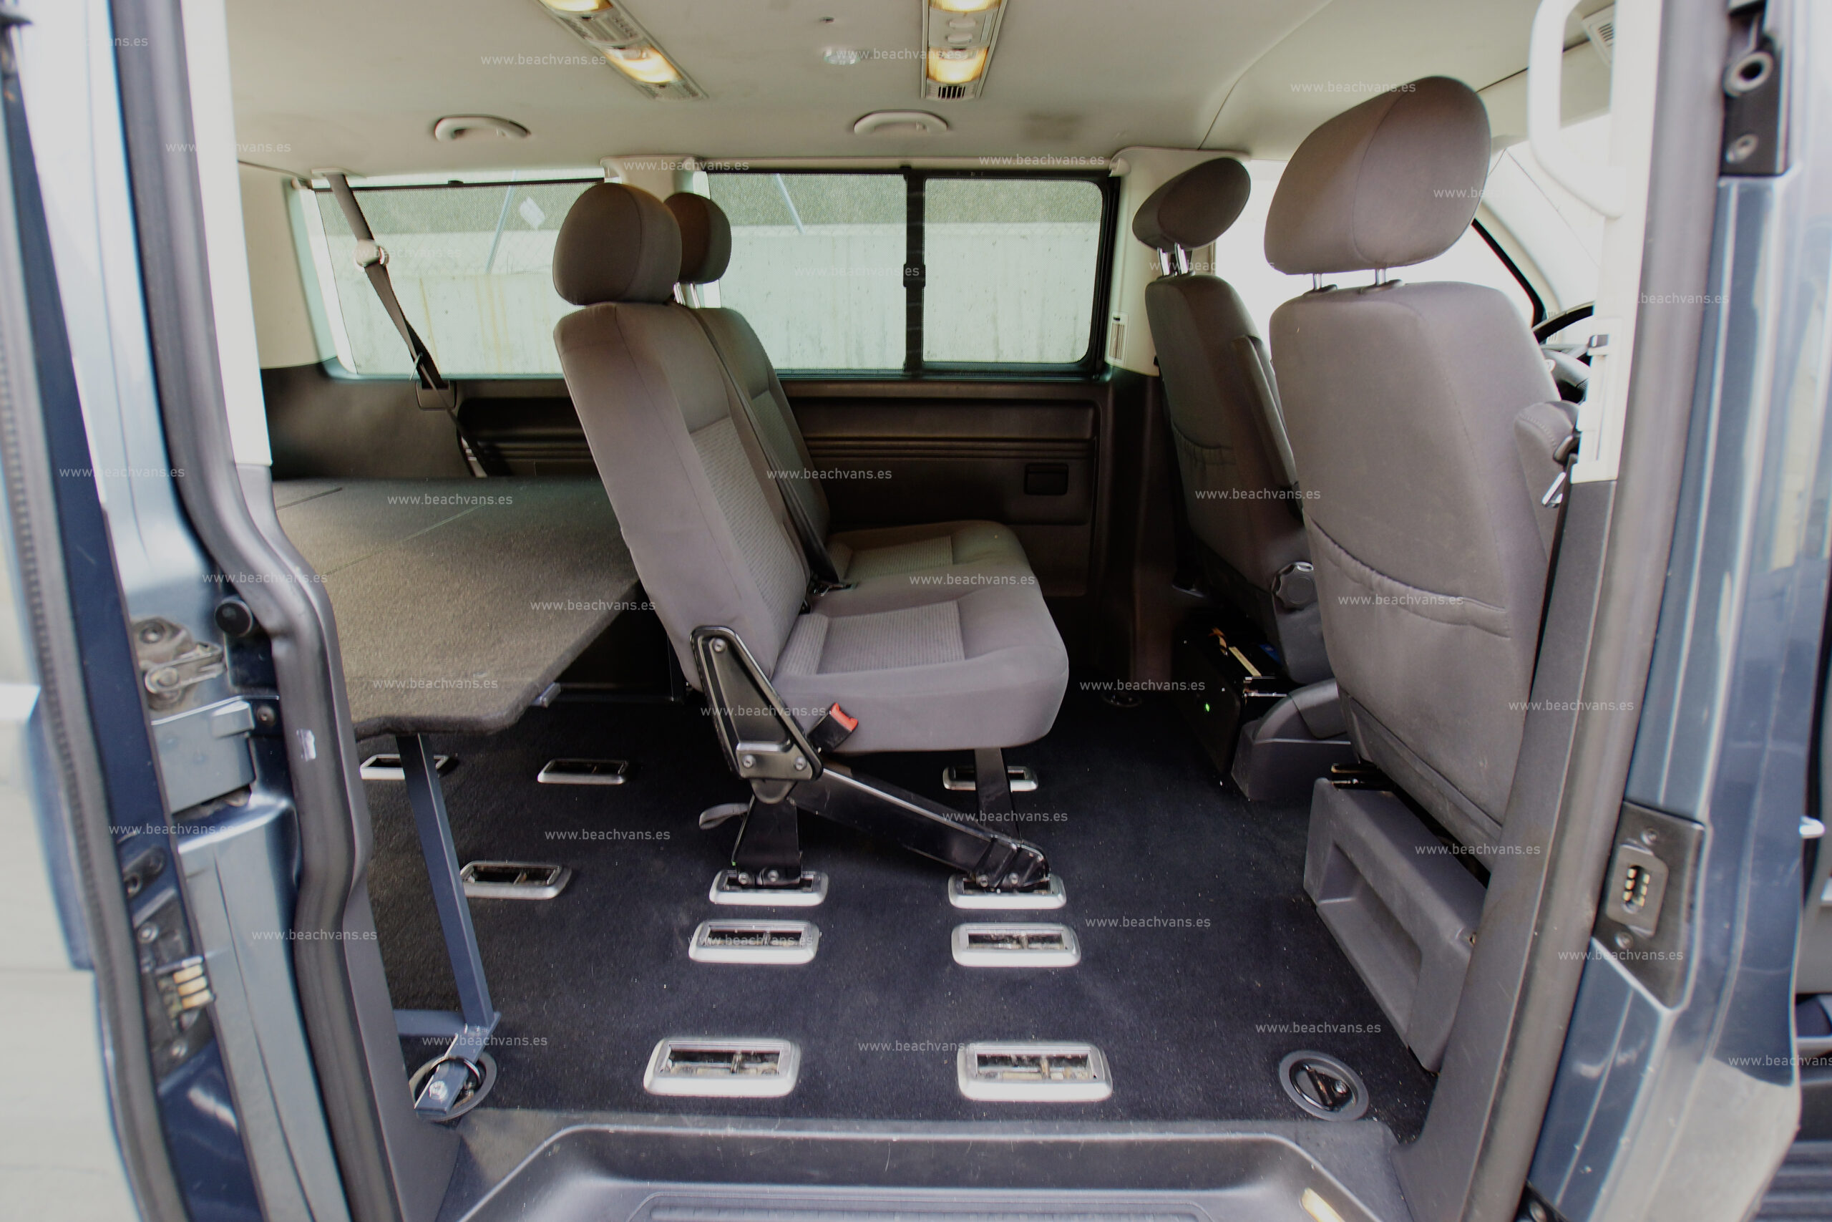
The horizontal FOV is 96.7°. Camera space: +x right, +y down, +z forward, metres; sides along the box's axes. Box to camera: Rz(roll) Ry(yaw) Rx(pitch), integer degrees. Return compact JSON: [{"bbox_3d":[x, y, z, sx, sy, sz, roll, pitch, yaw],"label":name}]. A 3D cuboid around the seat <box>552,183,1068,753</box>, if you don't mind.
[{"bbox_3d":[-0.145,-0.251,1.392,0.780,0.849,0.500,1,20,0],"label":"seat"}]

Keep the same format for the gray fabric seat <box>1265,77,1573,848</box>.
[{"bbox_3d":[0.895,-0.130,1.108,0.862,1.000,0.520,1,20,0],"label":"gray fabric seat"}]

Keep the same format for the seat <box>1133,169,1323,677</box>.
[{"bbox_3d":[0.897,-0.416,1.786,0.862,1.005,0.520,1,20,0],"label":"seat"}]

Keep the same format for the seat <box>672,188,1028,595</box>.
[{"bbox_3d":[-0.148,-0.450,1.854,0.780,0.890,0.495,1,20,0],"label":"seat"}]

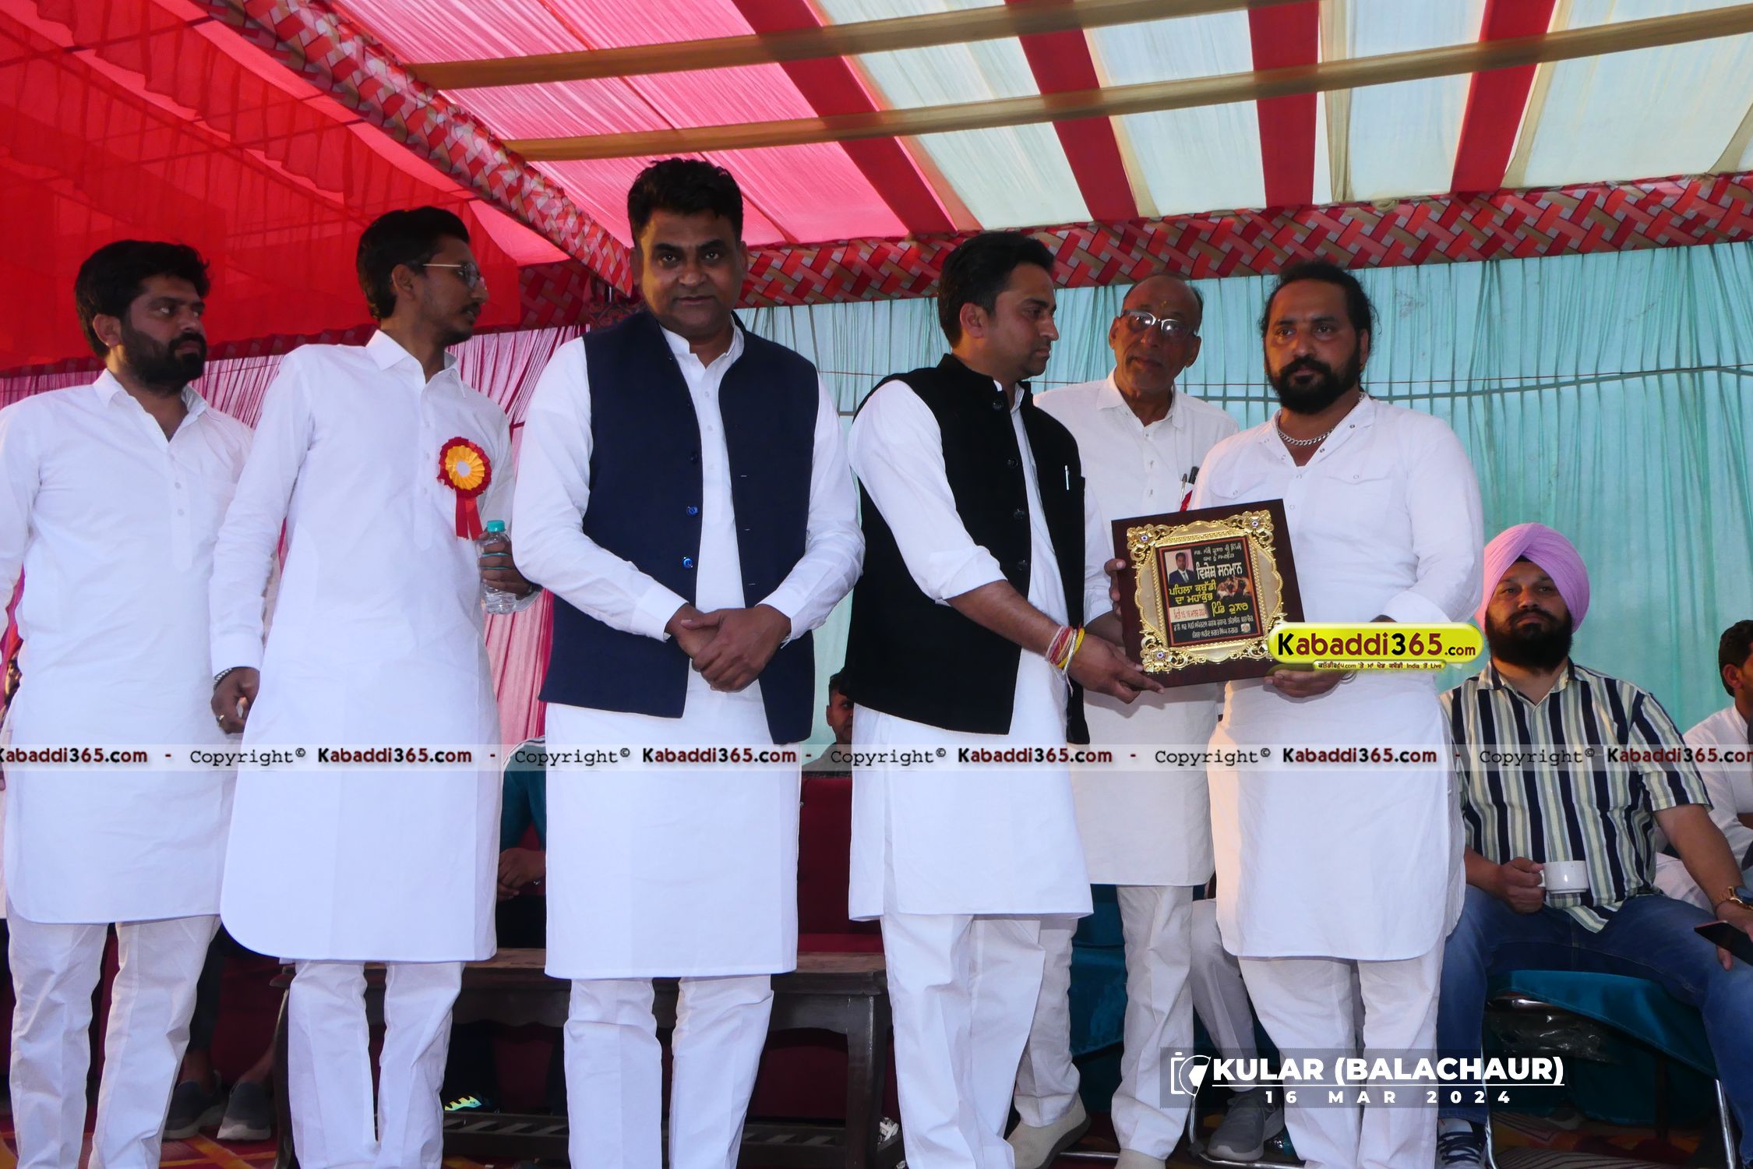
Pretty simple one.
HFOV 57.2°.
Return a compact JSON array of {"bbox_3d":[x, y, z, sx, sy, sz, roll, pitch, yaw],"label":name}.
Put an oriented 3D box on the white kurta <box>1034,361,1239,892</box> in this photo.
[{"bbox_3d":[0.484,0.079,2.980,0.490,0.950,0.310,-1,-4,17],"label":"white kurta"}]

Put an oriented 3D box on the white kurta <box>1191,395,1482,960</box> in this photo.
[{"bbox_3d":[0.793,0.156,2.780,0.500,0.970,0.380,-3,-5,34],"label":"white kurta"}]

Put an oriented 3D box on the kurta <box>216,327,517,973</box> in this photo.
[{"bbox_3d":[-0.877,0.105,2.800,0.540,1.080,0.370,3,-5,-35],"label":"kurta"}]

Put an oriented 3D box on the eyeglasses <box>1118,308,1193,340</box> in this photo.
[{"bbox_3d":[0.551,-0.491,3.062,0.141,0.042,0.138,15,10,17],"label":"eyeglasses"}]

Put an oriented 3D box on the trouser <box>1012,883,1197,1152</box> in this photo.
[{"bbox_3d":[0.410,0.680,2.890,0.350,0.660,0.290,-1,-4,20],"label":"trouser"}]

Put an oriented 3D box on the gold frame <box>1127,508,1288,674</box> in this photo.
[{"bbox_3d":[0.521,0.011,2.520,0.228,0.232,0.025,-8,-6,6],"label":"gold frame"}]

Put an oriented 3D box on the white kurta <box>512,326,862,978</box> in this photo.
[{"bbox_3d":[-0.289,0.096,2.450,0.530,1.000,0.380,1,-4,-12],"label":"white kurta"}]

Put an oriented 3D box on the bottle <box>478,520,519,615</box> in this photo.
[{"bbox_3d":[-0.646,-0.029,2.740,0.059,0.163,0.059,-3,1,0],"label":"bottle"}]

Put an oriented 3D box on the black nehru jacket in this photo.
[{"bbox_3d":[0.158,-0.059,2.780,0.340,0.670,0.470,-4,-5,43],"label":"black nehru jacket"}]

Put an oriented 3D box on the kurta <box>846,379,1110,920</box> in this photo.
[{"bbox_3d":[0.169,0.104,2.770,0.390,0.930,0.490,-4,-5,43],"label":"kurta"}]

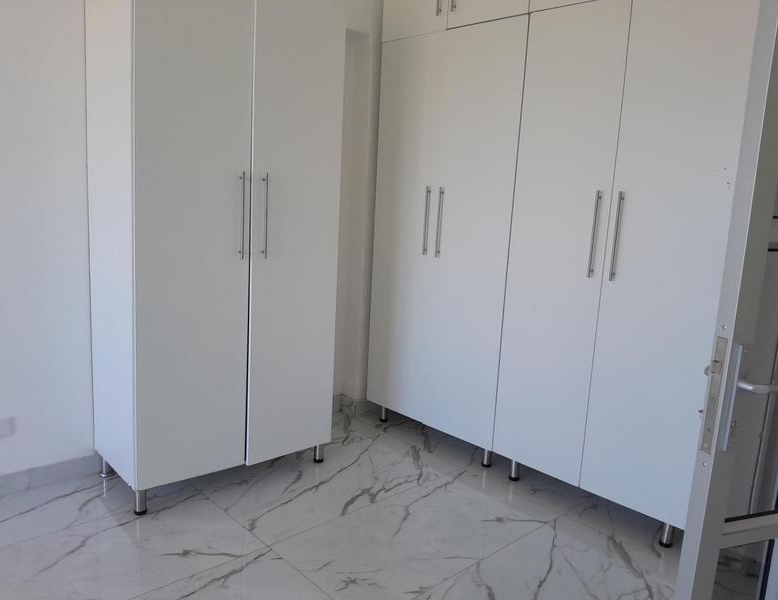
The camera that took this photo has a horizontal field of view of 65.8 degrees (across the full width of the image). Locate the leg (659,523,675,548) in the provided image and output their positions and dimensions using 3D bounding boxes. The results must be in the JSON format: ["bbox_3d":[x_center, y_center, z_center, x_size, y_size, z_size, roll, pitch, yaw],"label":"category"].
[{"bbox_3d":[1.168,0.975,2.519,0.050,0.108,0.050,-5,12,-44],"label":"leg"}]

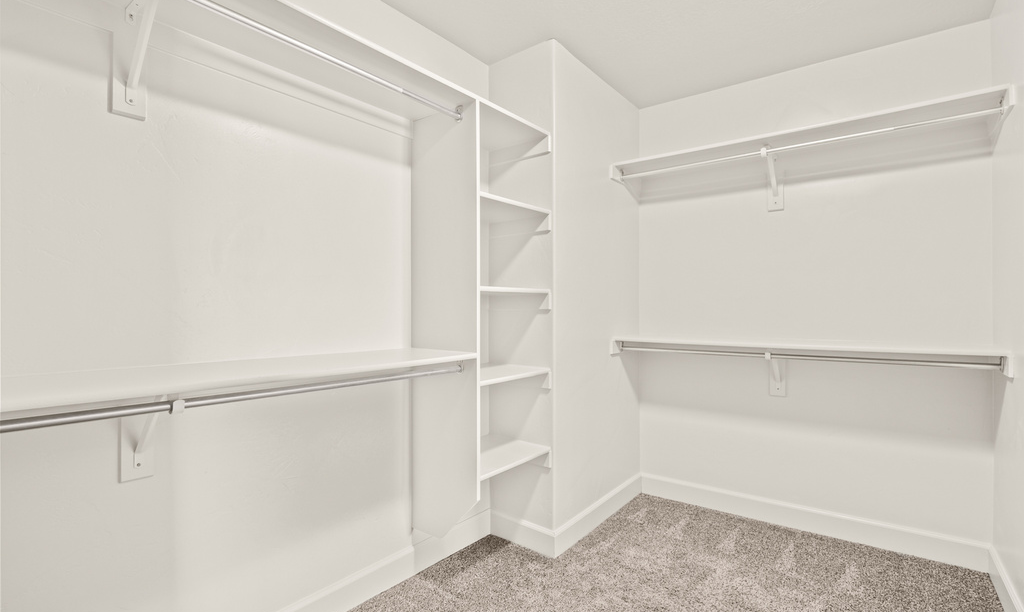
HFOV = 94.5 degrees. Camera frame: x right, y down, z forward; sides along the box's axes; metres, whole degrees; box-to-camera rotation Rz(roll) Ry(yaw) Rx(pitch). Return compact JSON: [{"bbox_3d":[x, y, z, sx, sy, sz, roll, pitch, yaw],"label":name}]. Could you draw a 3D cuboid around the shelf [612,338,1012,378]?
[{"bbox_3d":[1.354,0.225,2.416,1.615,0.100,0.419,0,-1,36],"label":"shelf"}]

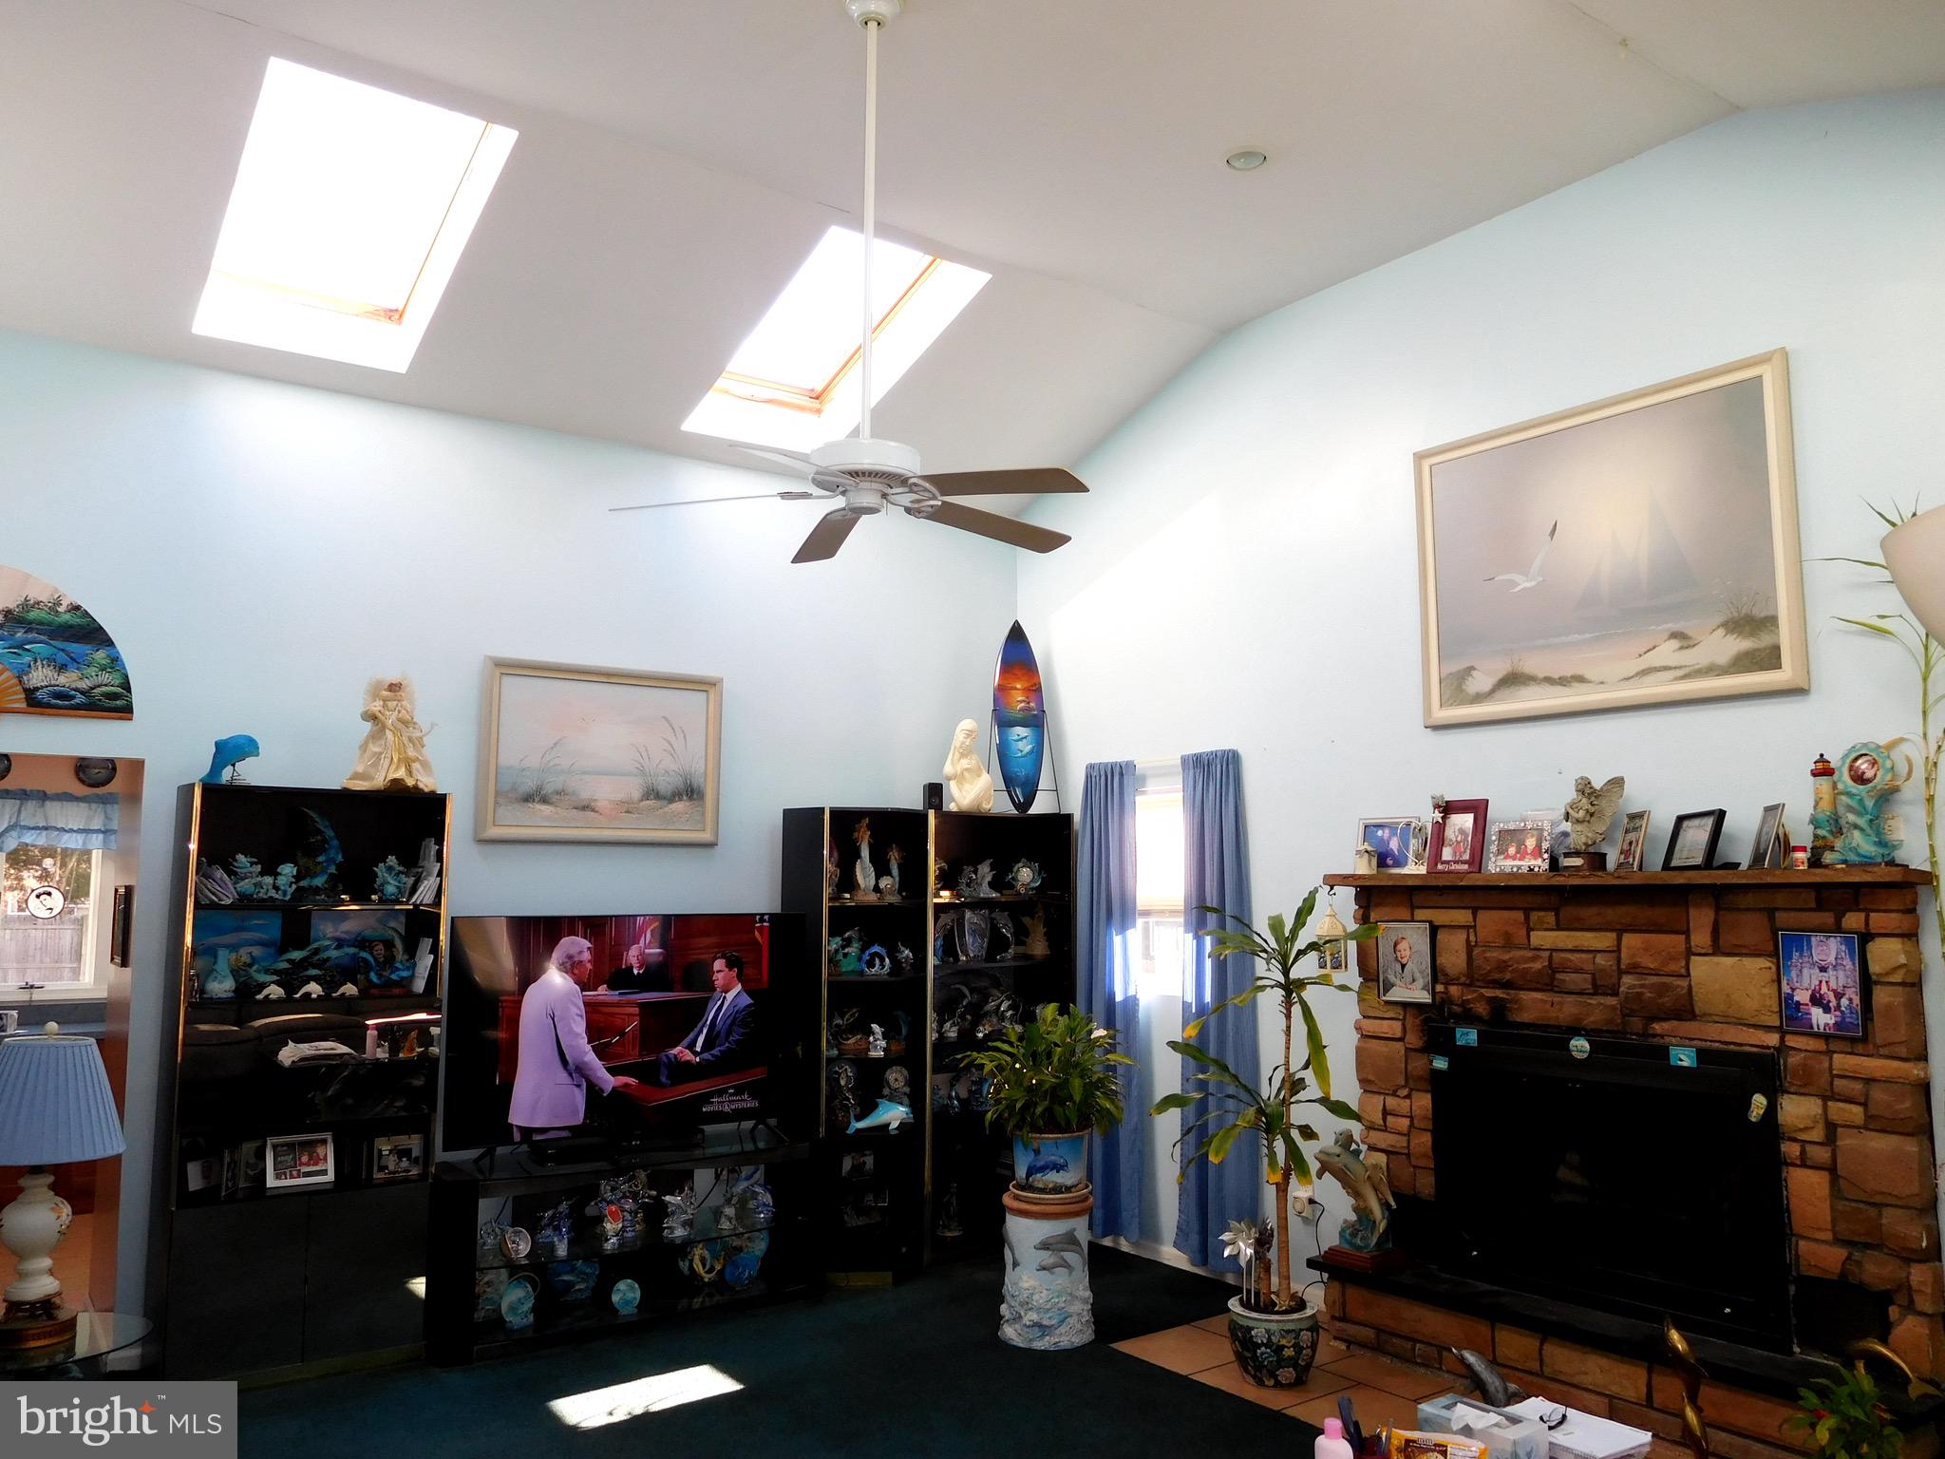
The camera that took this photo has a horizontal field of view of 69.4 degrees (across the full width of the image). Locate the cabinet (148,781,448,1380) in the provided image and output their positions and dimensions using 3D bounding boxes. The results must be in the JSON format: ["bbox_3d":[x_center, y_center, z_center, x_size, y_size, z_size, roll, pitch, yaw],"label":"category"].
[{"bbox_3d":[-2.348,1.198,4.951,0.815,1.968,0.380,5,-8,-38],"label":"cabinet"}]

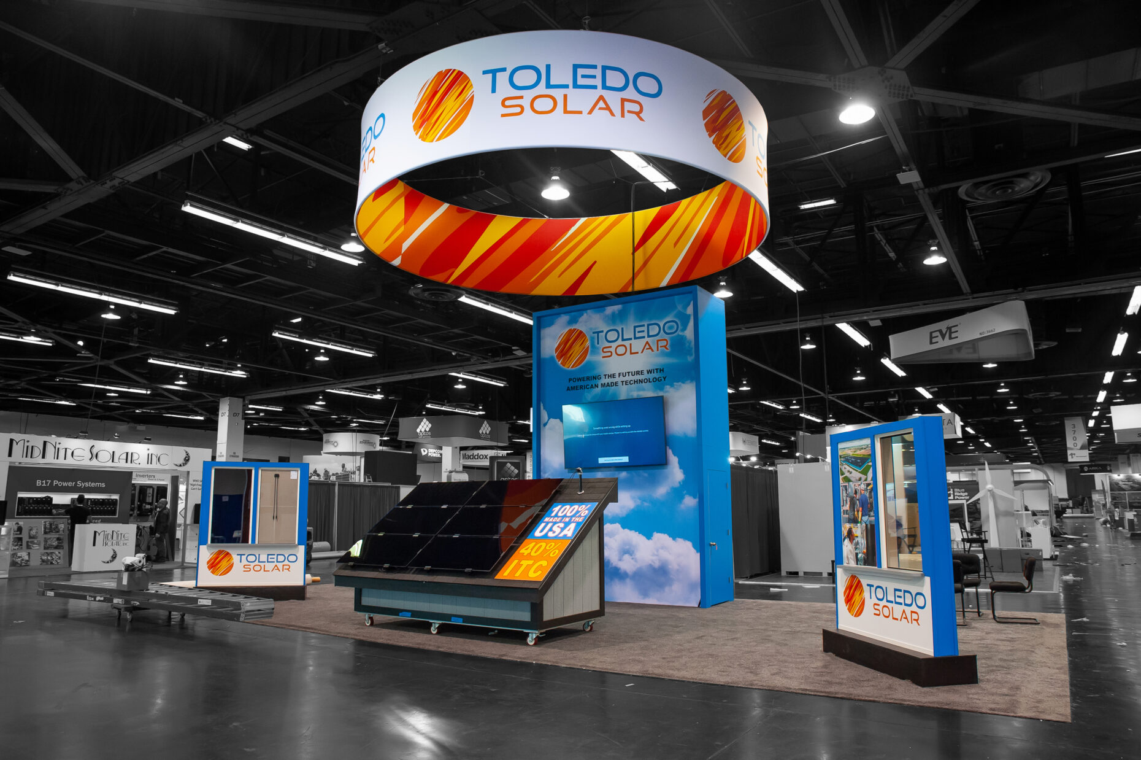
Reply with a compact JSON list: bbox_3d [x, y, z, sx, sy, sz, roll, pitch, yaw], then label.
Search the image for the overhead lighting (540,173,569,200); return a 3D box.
[{"bbox_3d":[-0.326,-4.152,16.202,0.570,0.440,0.570,0,-10,0],"label":"overhead lighting"}]

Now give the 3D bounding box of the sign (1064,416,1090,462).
[{"bbox_3d":[33.955,3.974,50.952,1.150,2.920,0.060,-6,-11,32],"label":"sign"}]

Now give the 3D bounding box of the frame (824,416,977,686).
[{"bbox_3d":[2.837,1.468,6.834,0.525,2.109,1.500,2,-10,-10],"label":"frame"}]

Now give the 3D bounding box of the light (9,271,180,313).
[{"bbox_3d":[-14.580,-2.619,23.599,0.300,0.160,4.870,-6,-11,32],"label":"light"}]

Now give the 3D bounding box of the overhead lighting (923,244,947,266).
[{"bbox_3d":[9.840,-3.406,20.527,0.570,0.440,0.570,0,-10,0],"label":"overhead lighting"}]

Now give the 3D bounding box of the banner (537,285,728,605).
[{"bbox_3d":[0.970,1.142,12.676,3.090,4.810,1.190,-6,-11,32],"label":"banner"}]

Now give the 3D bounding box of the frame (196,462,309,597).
[{"bbox_3d":[-4.863,2.322,11.808,1.620,2.098,0.520,2,-10,-10],"label":"frame"}]

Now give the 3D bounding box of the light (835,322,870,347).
[{"bbox_3d":[10.970,-1.805,29.394,0.300,0.160,4.870,-6,-11,32],"label":"light"}]

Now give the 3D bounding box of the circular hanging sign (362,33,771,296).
[{"bbox_3d":[-0.121,-2.892,11.855,6.100,1.522,6.100,0,-10,0],"label":"circular hanging sign"}]

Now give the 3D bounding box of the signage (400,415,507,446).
[{"bbox_3d":[-7.078,3.228,46.907,4.370,1.240,5.770,-4,-10,22],"label":"signage"}]

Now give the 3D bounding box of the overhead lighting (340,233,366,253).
[{"bbox_3d":[-5.352,-3.406,18.733,0.580,0.400,0.580,0,-9,0],"label":"overhead lighting"}]

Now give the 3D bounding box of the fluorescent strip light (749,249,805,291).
[{"bbox_3d":[5.737,-3.101,21.311,0.320,0.140,4.850,-6,-11,32],"label":"fluorescent strip light"}]

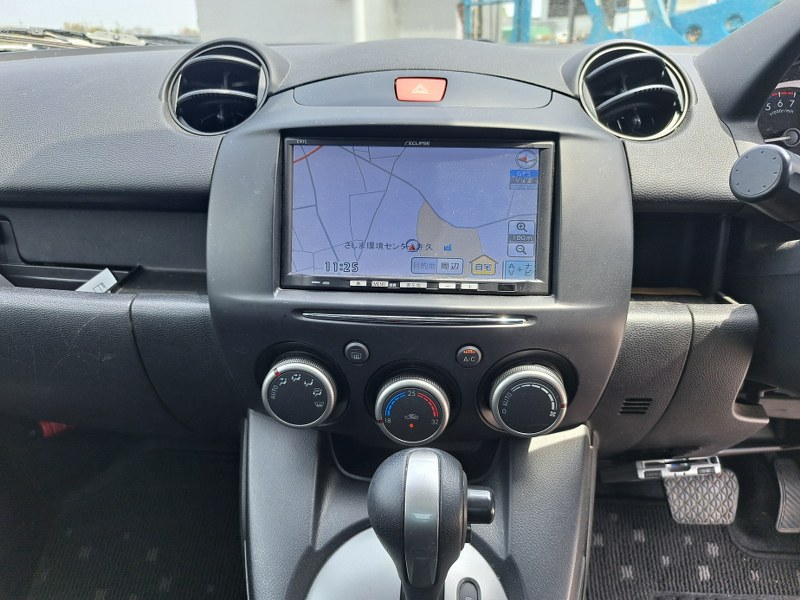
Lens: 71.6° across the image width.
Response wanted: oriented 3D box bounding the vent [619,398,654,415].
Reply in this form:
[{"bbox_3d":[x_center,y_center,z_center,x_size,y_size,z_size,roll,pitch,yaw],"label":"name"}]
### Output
[{"bbox_3d":[0.165,0.074,0.388,0.019,0.015,0.006,-1,36,-2],"label":"vent"}]

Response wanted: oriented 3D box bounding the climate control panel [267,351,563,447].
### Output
[{"bbox_3d":[0.010,0.060,0.342,0.184,0.055,0.030,2,16,3],"label":"climate control panel"}]

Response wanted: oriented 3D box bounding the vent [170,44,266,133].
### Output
[{"bbox_3d":[-0.126,-0.145,0.392,0.073,0.073,0.030,4,-15,8],"label":"vent"}]

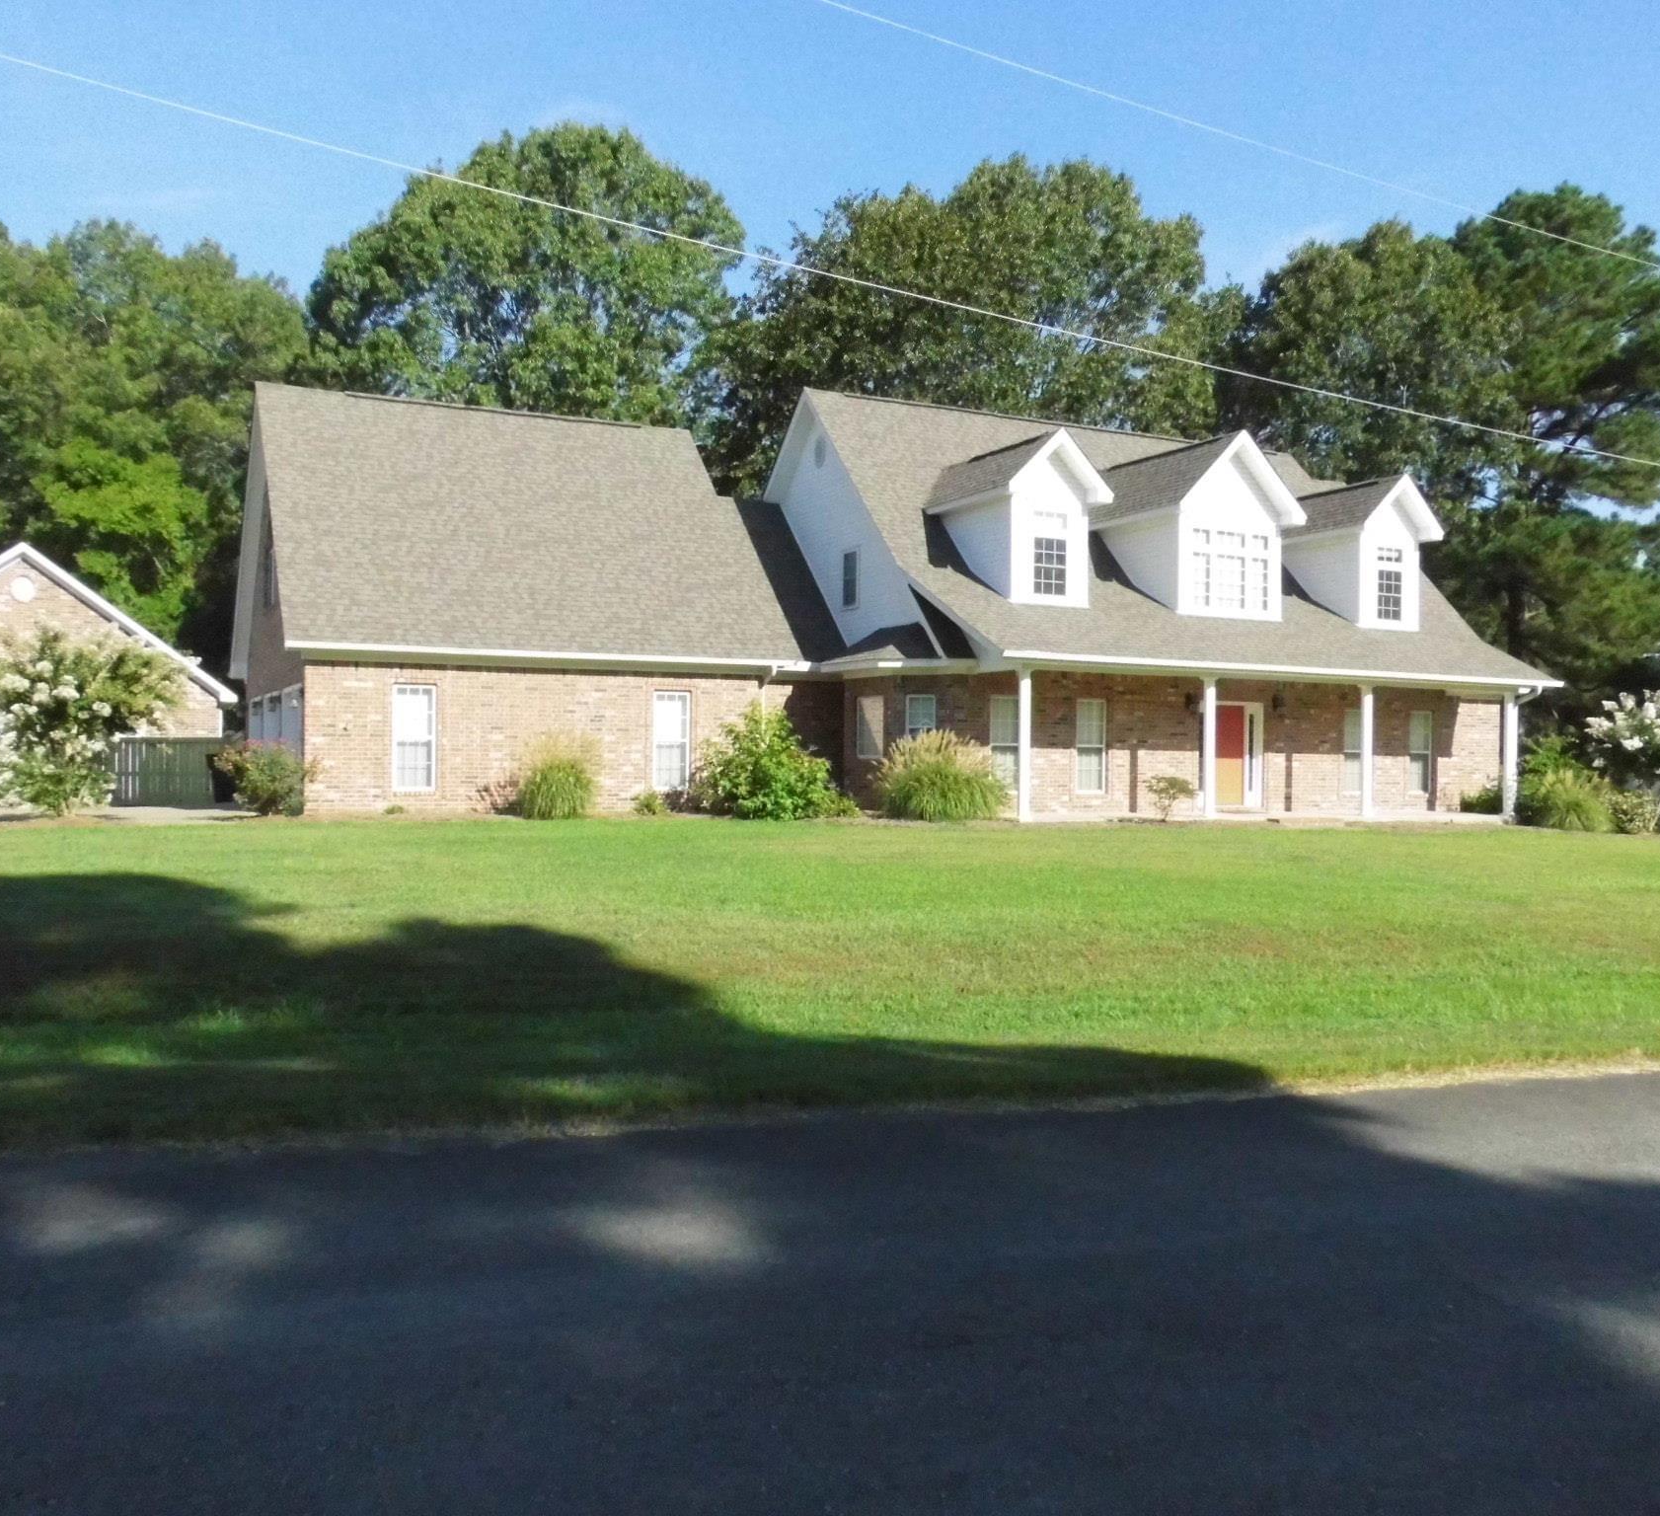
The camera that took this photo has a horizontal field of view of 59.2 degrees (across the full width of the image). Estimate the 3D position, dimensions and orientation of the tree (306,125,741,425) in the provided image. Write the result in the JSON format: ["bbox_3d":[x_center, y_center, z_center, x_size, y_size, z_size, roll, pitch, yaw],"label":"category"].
[{"bbox_3d":[-10.161,-9.848,47.959,14.280,21.897,13.000,0,0,0],"label":"tree"}]

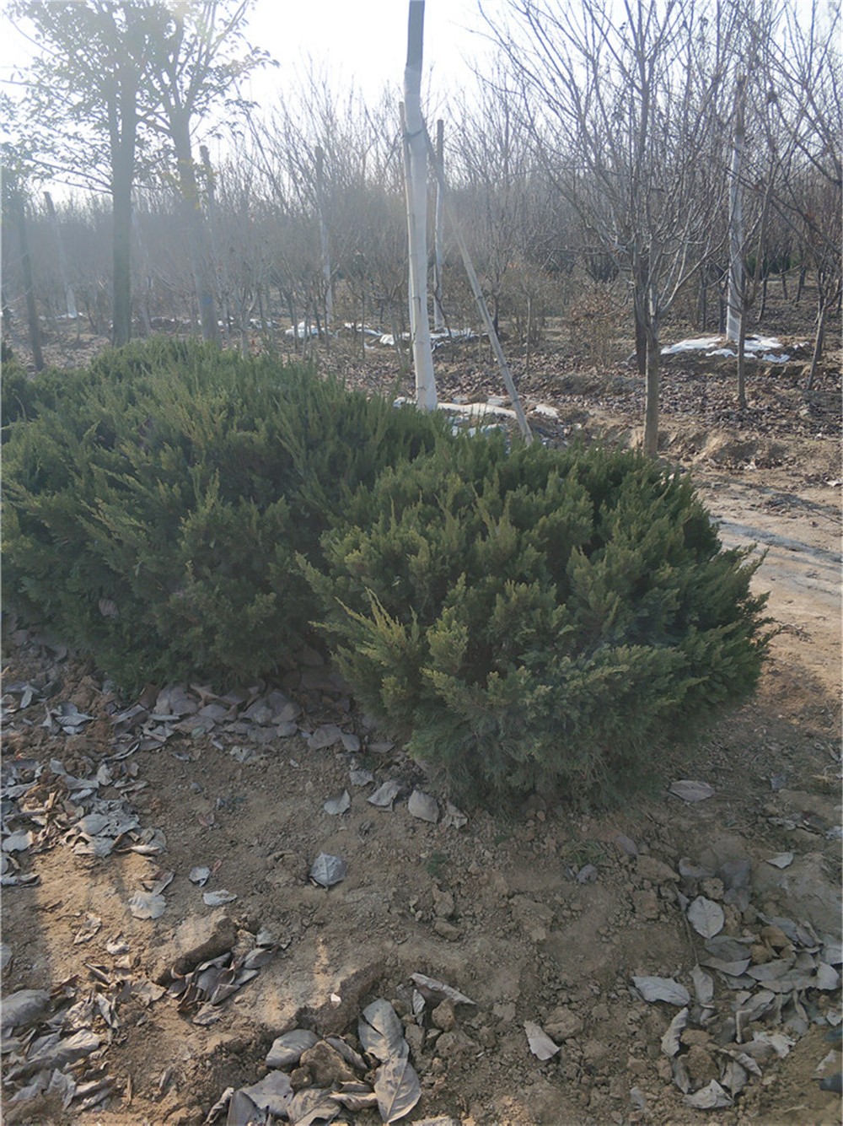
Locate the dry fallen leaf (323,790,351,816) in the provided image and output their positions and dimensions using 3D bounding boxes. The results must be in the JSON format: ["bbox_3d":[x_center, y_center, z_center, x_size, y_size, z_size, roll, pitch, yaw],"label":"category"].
[{"bbox_3d":[-0.251,0.721,2.622,0.085,0.030,0.110,0,18,8],"label":"dry fallen leaf"}]

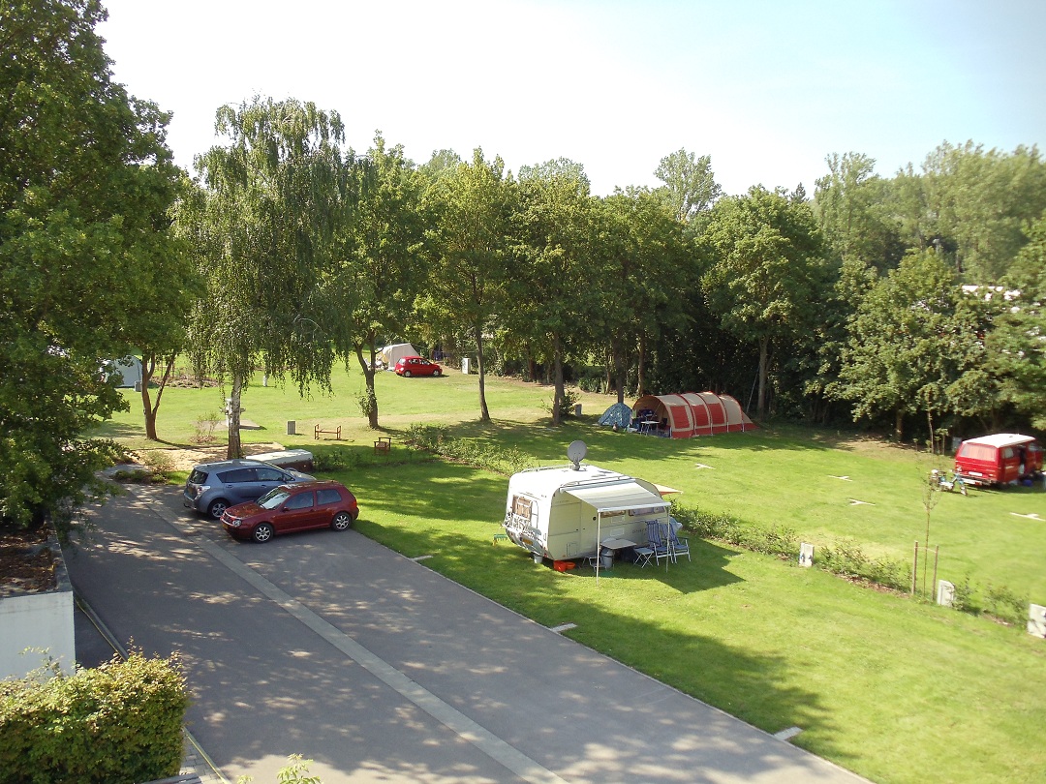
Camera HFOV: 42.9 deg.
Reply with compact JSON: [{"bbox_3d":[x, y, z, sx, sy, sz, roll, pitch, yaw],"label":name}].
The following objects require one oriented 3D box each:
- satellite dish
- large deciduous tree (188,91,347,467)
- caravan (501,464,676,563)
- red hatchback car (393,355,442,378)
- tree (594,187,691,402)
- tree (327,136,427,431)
[{"bbox_3d":[1.577,1.843,38.676,0.600,0.902,0.420,2,7,8],"label":"satellite dish"},{"bbox_3d":[-10.808,-4.659,55.883,6.700,15.181,6.499,1,7,0],"label":"large deciduous tree"},{"bbox_3d":[1.941,3.497,38.727,4.400,2.400,2.250,-4,8,-34],"label":"caravan"},{"bbox_3d":[-7.817,-1.899,100.068,3.620,1.490,1.660,-2,6,-30],"label":"red hatchback car"},{"bbox_3d":[6.900,-5.431,78.604,6.200,13.099,6.014,1,7,0],"label":"tree"},{"bbox_3d":[-7.487,-5.584,67.839,5.600,14.934,5.432,1,7,0],"label":"tree"}]

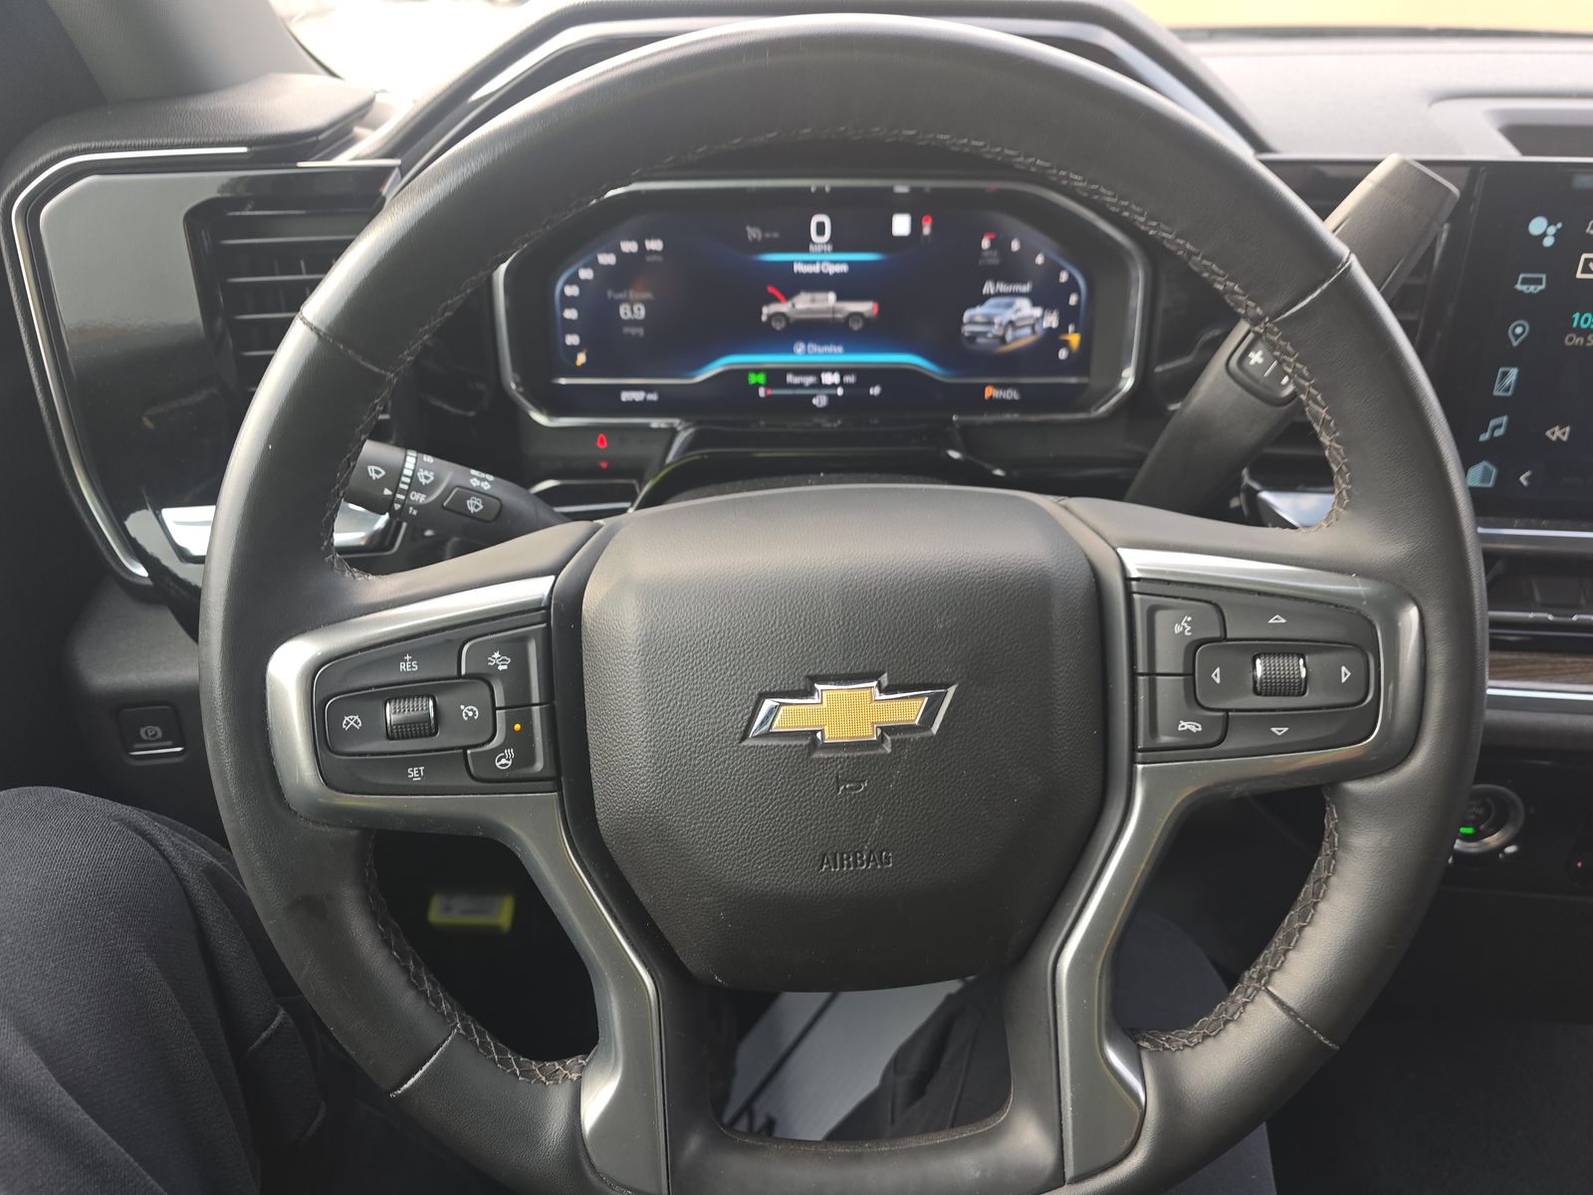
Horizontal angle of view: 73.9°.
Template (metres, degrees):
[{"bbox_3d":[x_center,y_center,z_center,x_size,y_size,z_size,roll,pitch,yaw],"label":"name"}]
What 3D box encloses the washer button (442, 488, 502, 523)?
[{"bbox_3d":[-0.127,-0.036,0.416,0.021,0.011,0.006,15,4,-17],"label":"washer button"}]

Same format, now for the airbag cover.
[{"bbox_3d":[0.017,0.048,0.345,0.165,0.169,0.048,-3,9,0],"label":"airbag cover"}]

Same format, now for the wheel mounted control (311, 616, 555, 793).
[{"bbox_3d":[-0.112,0.034,0.337,0.076,0.057,0.020,-3,9,0],"label":"wheel mounted control"}]

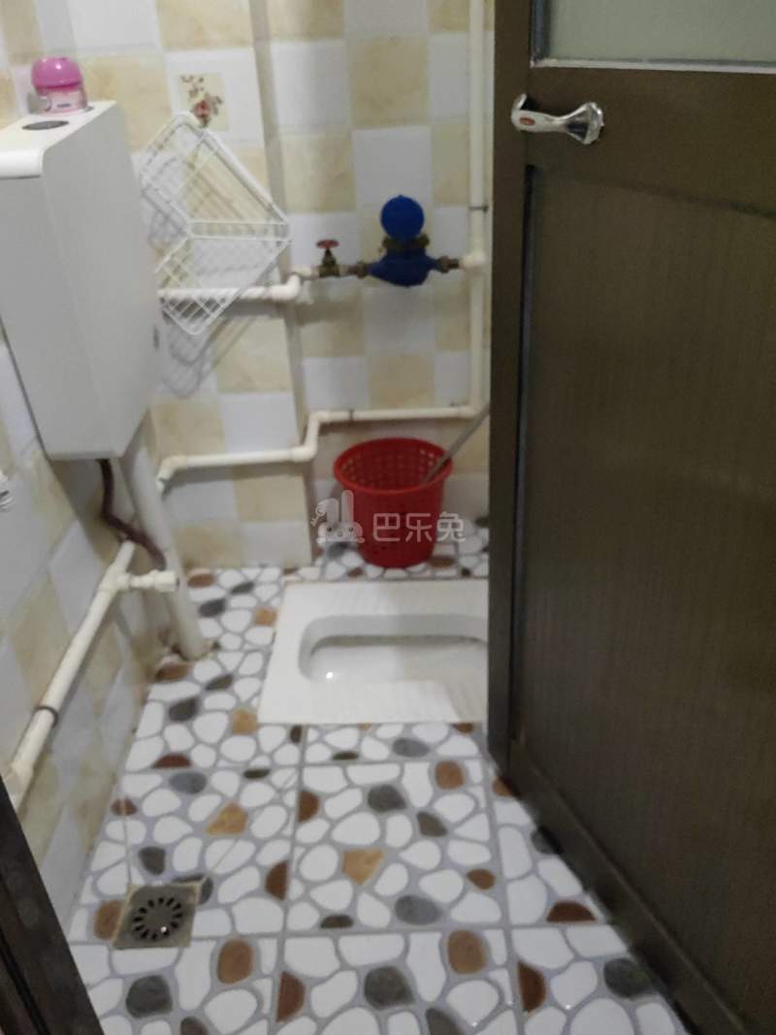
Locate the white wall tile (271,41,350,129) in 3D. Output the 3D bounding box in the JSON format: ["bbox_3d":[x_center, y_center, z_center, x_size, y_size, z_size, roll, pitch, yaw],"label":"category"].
[{"bbox_3d":[-0.141,-0.804,1.508,0.139,0.150,0.010,-2,32,1],"label":"white wall tile"}]

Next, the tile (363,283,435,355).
[{"bbox_3d":[0.024,-0.426,1.741,0.151,0.150,0.010,-2,32,1],"label":"tile"}]

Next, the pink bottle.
[{"bbox_3d":[-0.452,-0.592,1.097,0.069,0.072,0.065,-13,33,-16],"label":"pink bottle"}]

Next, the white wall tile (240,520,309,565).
[{"bbox_3d":[-0.248,0.055,1.815,0.150,0.120,0.010,-2,32,1],"label":"white wall tile"}]

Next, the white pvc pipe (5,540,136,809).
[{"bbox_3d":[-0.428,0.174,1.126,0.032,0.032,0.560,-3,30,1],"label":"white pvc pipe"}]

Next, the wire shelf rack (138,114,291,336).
[{"bbox_3d":[-0.298,-0.501,1.400,0.248,0.350,0.113,-2,32,1],"label":"wire shelf rack"}]

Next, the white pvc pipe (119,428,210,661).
[{"bbox_3d":[-0.399,0.029,1.465,0.052,0.546,0.052,-2,32,1],"label":"white pvc pipe"}]

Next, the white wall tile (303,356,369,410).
[{"bbox_3d":[-0.116,-0.297,1.853,0.144,0.150,0.010,-3,30,1],"label":"white wall tile"}]

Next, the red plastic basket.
[{"bbox_3d":[0.017,-0.024,1.853,0.262,0.222,0.262,-3,31,1],"label":"red plastic basket"}]

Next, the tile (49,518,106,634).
[{"bbox_3d":[-0.475,0.094,1.226,0.010,0.149,0.151,-2,32,1],"label":"tile"}]

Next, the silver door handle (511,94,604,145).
[{"bbox_3d":[0.156,-0.368,0.746,0.050,0.046,0.105,-14,32,-19],"label":"silver door handle"}]

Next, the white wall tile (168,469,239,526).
[{"bbox_3d":[-0.409,-0.055,1.780,0.146,0.150,0.010,-3,30,1],"label":"white wall tile"}]

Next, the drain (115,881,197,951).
[{"bbox_3d":[-0.315,0.549,1.115,0.100,0.010,0.097,-3,30,1],"label":"drain"}]

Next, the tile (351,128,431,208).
[{"bbox_3d":[0.010,-0.701,1.624,0.155,0.151,0.010,-3,30,1],"label":"tile"}]

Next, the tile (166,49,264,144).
[{"bbox_3d":[-0.297,-0.723,1.399,0.153,0.151,0.010,-3,30,1],"label":"tile"}]

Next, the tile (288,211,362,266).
[{"bbox_3d":[-0.131,-0.563,1.701,0.144,0.150,0.010,-3,30,1],"label":"tile"}]

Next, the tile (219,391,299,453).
[{"bbox_3d":[-0.261,-0.188,1.665,0.150,0.150,0.010,-2,32,1],"label":"tile"}]

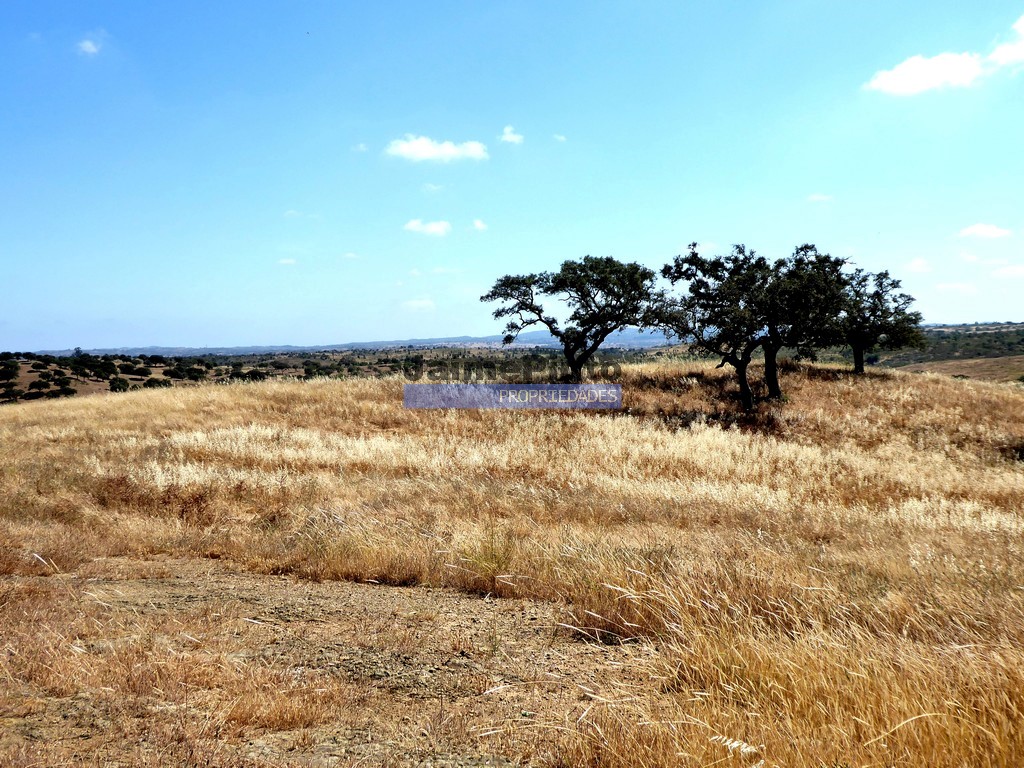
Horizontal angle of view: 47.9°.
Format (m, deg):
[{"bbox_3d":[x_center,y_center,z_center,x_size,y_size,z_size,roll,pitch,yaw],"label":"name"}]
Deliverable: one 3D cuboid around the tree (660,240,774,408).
[{"bbox_3d":[6.056,-1.665,34.000,3.480,4.890,3.500,0,2,0],"label":"tree"}]

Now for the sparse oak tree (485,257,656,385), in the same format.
[{"bbox_3d":[2.166,-2.385,42.000,6.400,4.700,5.200,-1,2,0],"label":"sparse oak tree"}]

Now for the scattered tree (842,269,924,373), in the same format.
[{"bbox_3d":[15.012,-2.567,47.000,3.580,4.280,3.500,0,2,0],"label":"scattered tree"}]

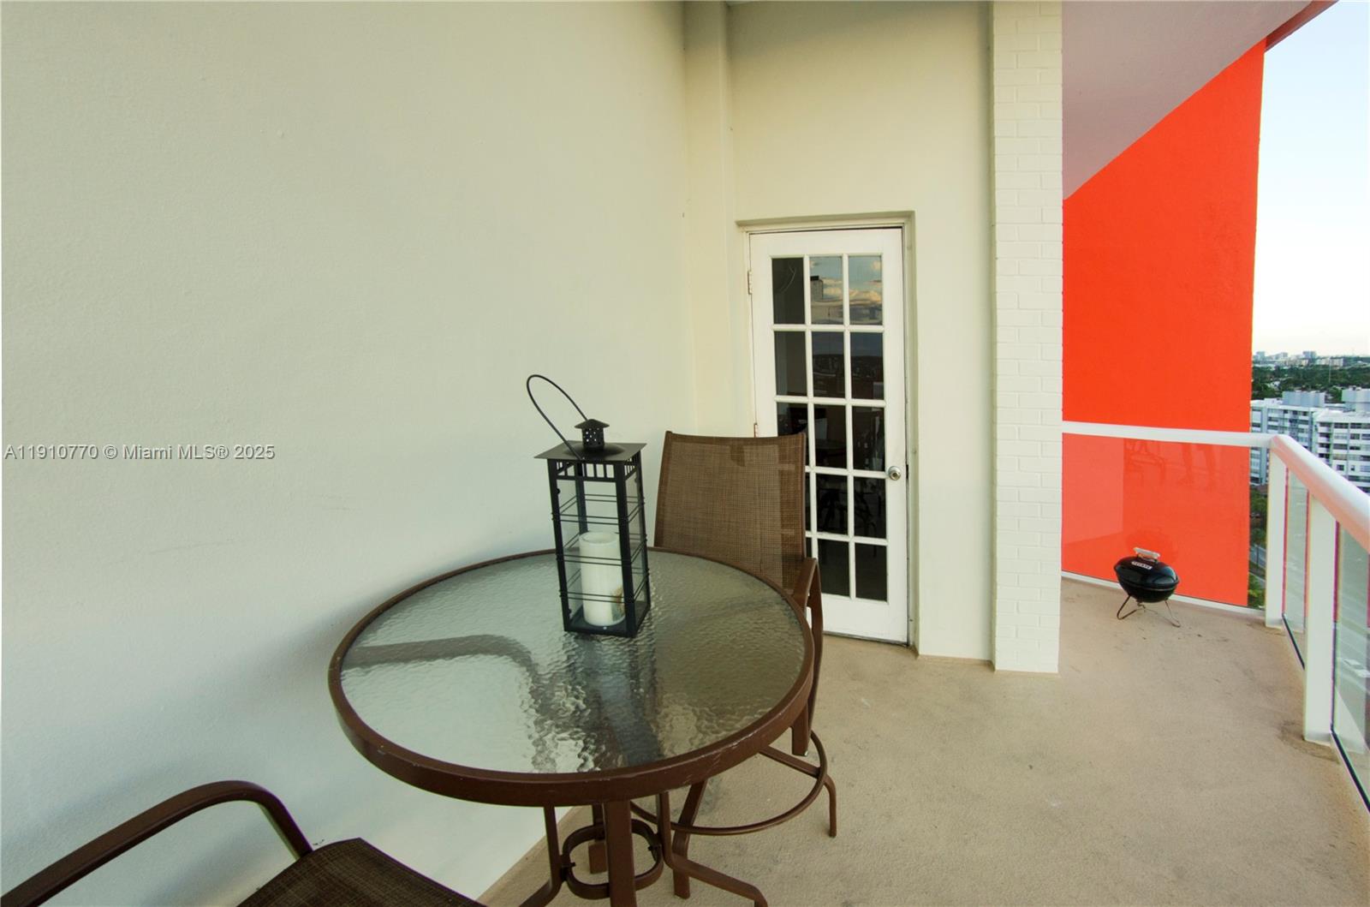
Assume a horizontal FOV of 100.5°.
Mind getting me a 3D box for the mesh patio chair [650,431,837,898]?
[{"bbox_3d":[0.127,0.568,1.900,0.660,1.170,0.720,2,6,15],"label":"mesh patio chair"}]

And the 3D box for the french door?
[{"bbox_3d":[0.735,-0.077,2.930,0.760,2.070,0.050,2,6,12],"label":"french door"}]

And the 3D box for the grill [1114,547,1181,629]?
[{"bbox_3d":[2.630,0.749,3.240,0.295,0.380,0.295,-4,7,-34],"label":"grill"}]

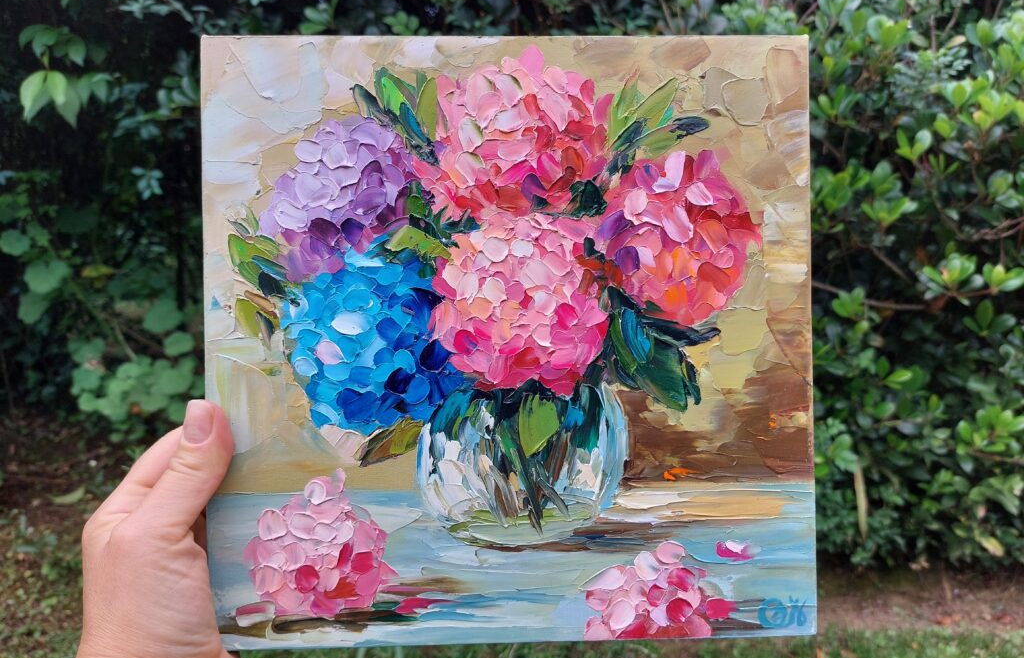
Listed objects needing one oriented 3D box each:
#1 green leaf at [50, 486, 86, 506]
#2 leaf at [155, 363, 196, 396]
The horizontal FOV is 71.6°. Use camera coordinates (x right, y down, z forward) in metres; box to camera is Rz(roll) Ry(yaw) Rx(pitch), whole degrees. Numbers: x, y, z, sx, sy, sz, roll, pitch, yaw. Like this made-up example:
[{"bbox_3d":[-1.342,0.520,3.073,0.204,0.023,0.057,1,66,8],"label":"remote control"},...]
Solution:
[{"bbox_3d":[-1.374,0.517,2.200,0.110,0.028,0.045,-4,15,-17],"label":"green leaf"},{"bbox_3d":[-1.069,0.157,2.250,0.120,0.105,0.035,-7,-24,-26],"label":"leaf"}]

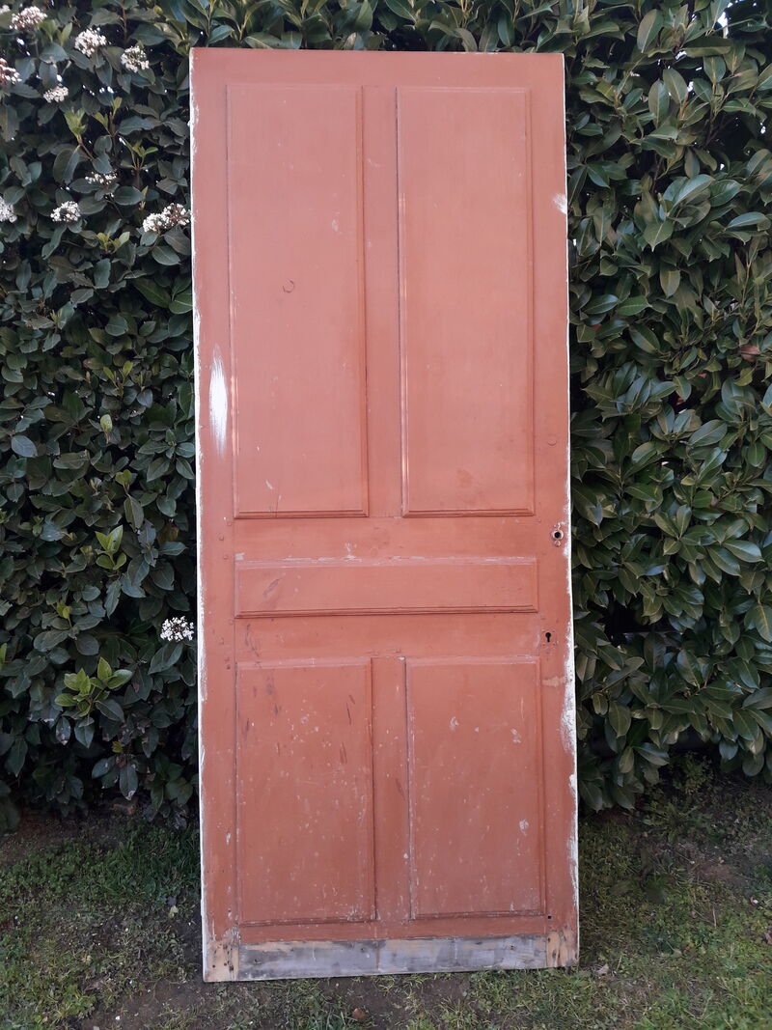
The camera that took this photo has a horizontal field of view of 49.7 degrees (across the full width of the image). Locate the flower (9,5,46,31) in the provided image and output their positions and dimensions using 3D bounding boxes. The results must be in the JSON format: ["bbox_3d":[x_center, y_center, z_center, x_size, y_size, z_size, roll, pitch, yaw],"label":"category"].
[{"bbox_3d":[-0.858,-1.192,2.000,0.090,0.061,0.080,-1,7,-3],"label":"flower"}]

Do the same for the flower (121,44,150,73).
[{"bbox_3d":[-0.619,-1.121,2.050,0.069,0.069,0.065,-1,7,-3],"label":"flower"}]

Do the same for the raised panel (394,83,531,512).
[{"bbox_3d":[0.181,-0.477,1.871,0.300,0.964,0.020,-1,0,-3],"label":"raised panel"}]

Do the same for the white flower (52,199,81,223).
[{"bbox_3d":[-0.784,-0.745,2.040,0.073,0.054,0.065,-1,7,-3],"label":"white flower"}]

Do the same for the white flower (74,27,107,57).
[{"bbox_3d":[-0.725,-1.158,2.040,0.078,0.069,0.065,-1,7,-3],"label":"white flower"}]

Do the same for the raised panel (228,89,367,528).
[{"bbox_3d":[-0.194,-0.474,1.852,0.299,0.962,0.020,-1,0,-3],"label":"raised panel"}]

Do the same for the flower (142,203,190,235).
[{"bbox_3d":[-0.508,-0.687,1.930,0.114,0.069,0.090,-1,7,-3],"label":"flower"}]

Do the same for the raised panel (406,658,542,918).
[{"bbox_3d":[0.202,0.606,1.856,0.300,0.576,0.022,-1,0,-3],"label":"raised panel"}]

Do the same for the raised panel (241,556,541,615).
[{"bbox_3d":[0.004,0.161,1.860,0.674,0.125,0.020,-1,0,-3],"label":"raised panel"}]

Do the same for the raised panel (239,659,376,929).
[{"bbox_3d":[-0.177,0.615,1.850,0.302,0.585,0.020,-1,0,-3],"label":"raised panel"}]

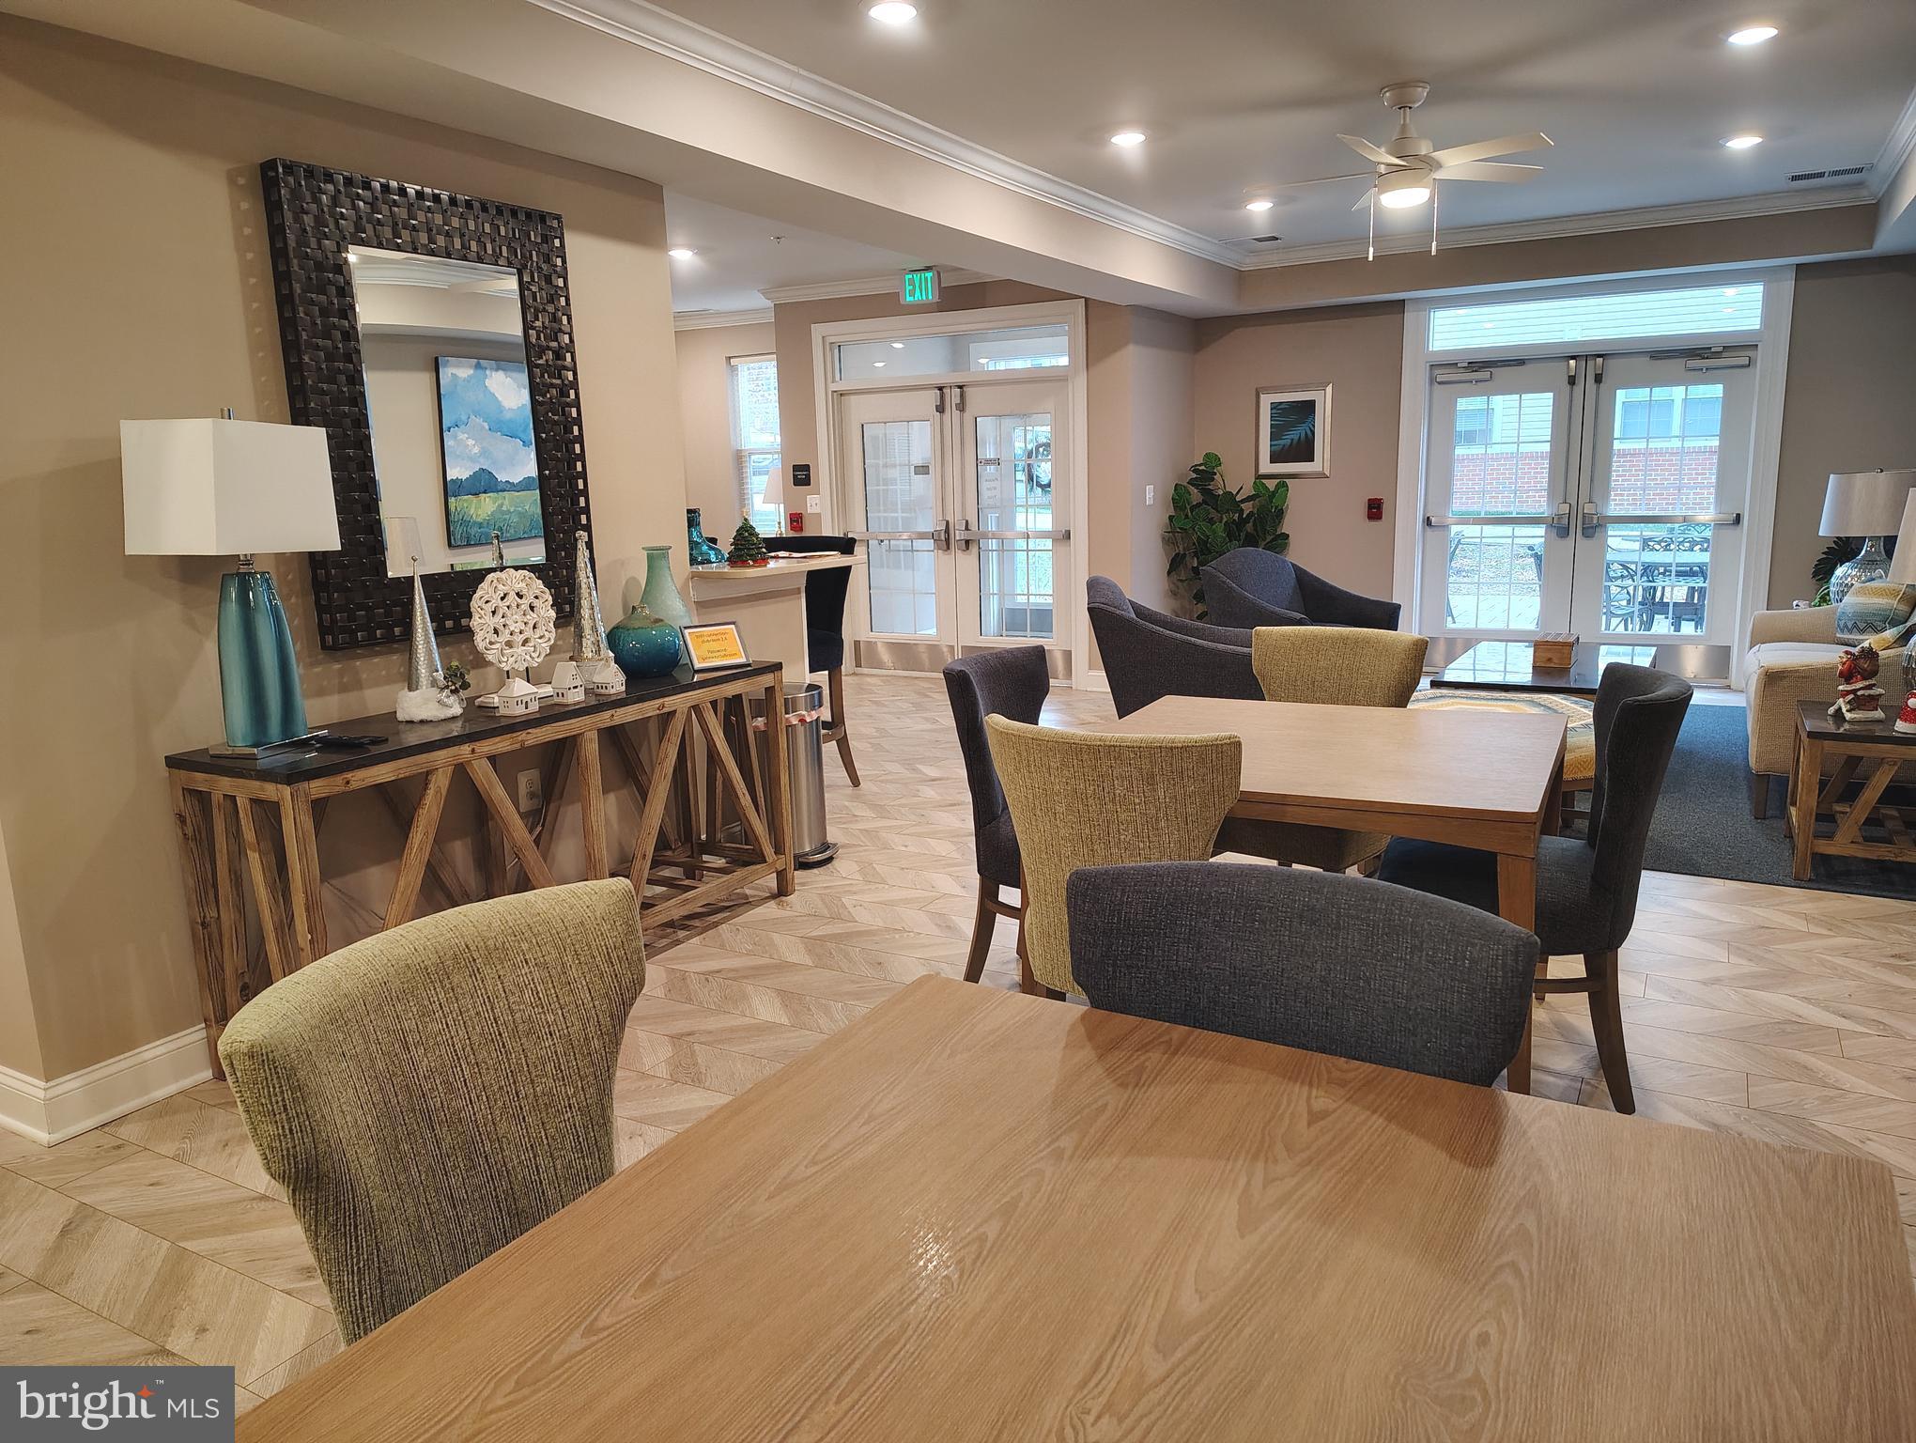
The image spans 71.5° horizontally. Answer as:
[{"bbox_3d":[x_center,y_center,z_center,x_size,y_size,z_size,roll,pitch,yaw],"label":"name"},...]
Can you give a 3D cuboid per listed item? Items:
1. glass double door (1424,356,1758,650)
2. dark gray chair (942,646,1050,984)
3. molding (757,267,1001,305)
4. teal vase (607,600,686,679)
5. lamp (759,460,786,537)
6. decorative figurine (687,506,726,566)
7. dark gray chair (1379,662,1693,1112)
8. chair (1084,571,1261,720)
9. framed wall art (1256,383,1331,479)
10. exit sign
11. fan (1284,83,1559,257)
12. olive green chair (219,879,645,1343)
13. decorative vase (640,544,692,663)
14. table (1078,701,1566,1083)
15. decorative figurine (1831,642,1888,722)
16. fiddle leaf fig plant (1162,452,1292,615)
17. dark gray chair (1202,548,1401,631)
[{"bbox_3d":[4.054,-1.309,8.729,1.890,2.120,0.120,4,12,28],"label":"glass double door"},{"bbox_3d":[0.325,0.298,3.604,0.620,0.920,0.570,4,12,29],"label":"dark gray chair"},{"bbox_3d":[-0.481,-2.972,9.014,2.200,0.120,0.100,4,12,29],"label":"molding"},{"bbox_3d":[-1.002,-0.260,4.231,0.238,0.228,0.238,-2,11,0],"label":"teal vase"},{"bbox_3d":[-1.416,-1.706,10.564,0.260,0.700,0.260,4,12,29],"label":"lamp"},{"bbox_3d":[-1.211,-0.901,6.409,0.210,0.270,0.100,-7,12,-27],"label":"decorative figurine"},{"bbox_3d":[1.328,0.360,3.106,0.630,0.920,0.570,3,11,23],"label":"dark gray chair"},{"bbox_3d":[1.103,-0.241,6.386,0.880,0.900,0.820,1,11,17],"label":"chair"},{"bbox_3d":[2.266,-1.956,9.028,0.510,0.605,0.030,4,12,28],"label":"framed wall art"},{"bbox_3d":[-0.259,-2.956,9.043,0.295,0.215,0.050,4,12,28],"label":"exit sign"},{"bbox_3d":[1.687,-2.076,5.043,1.200,0.620,1.200,4,12,29],"label":"fan"},{"bbox_3d":[-0.377,0.712,1.473,0.640,0.915,0.545,4,12,26],"label":"olive green chair"},{"bbox_3d":[-1.052,-0.414,4.762,0.215,0.412,0.215,4,12,28],"label":"decorative vase"},{"bbox_3d":[0.976,0.422,3.697,1.215,0.750,1.200,4,12,27],"label":"table"},{"bbox_3d":[3.050,-0.139,4.489,0.155,0.260,0.130,2,11,20],"label":"decorative figurine"},{"bbox_3d":[1.821,-1.081,9.145,0.820,1.520,0.750,4,12,29],"label":"fiddle leaf fig plant"},{"bbox_3d":[2.138,-0.555,8.322,0.810,0.910,0.830,-9,13,-35],"label":"dark gray chair"}]

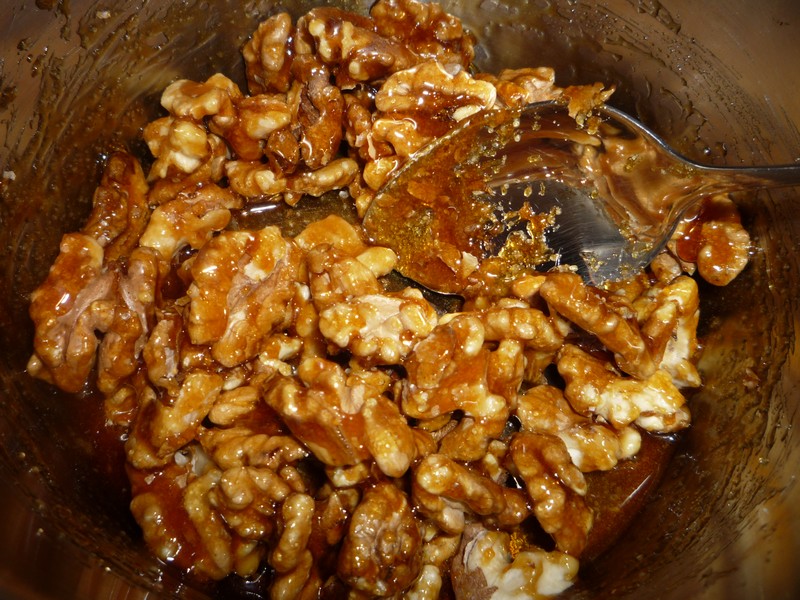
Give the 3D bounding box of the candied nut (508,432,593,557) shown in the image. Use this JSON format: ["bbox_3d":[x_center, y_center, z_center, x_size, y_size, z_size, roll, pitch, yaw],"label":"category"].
[{"bbox_3d":[0.032,0.041,0.148,0.013,0.015,0.025,-24,67,-11],"label":"candied nut"}]

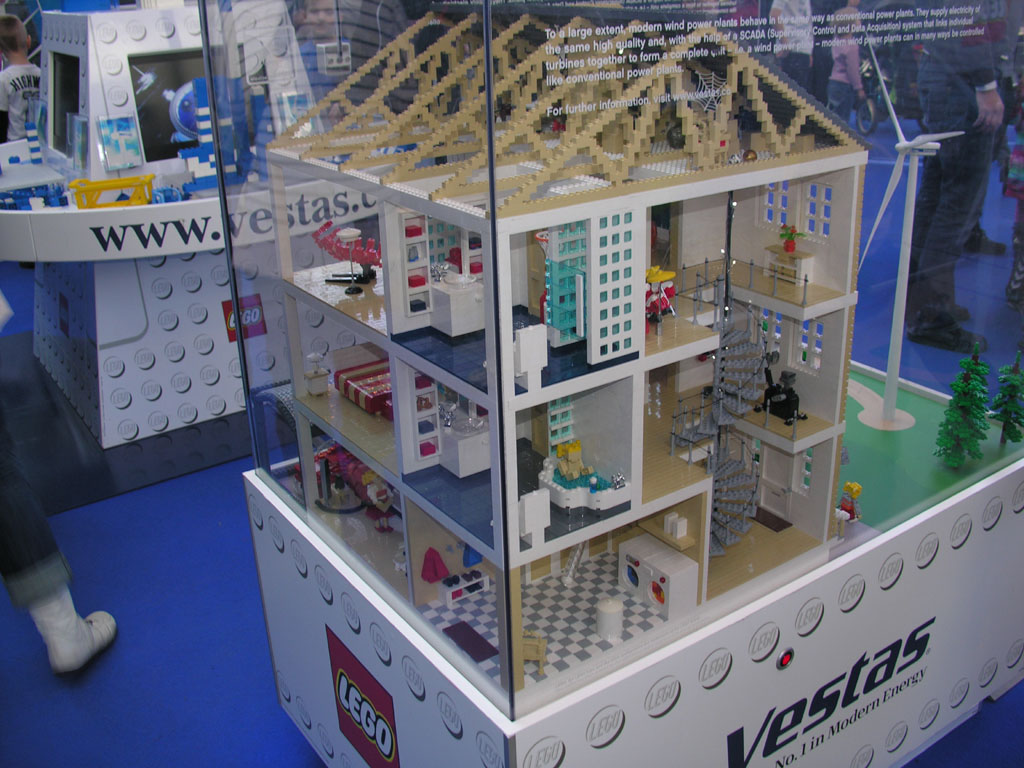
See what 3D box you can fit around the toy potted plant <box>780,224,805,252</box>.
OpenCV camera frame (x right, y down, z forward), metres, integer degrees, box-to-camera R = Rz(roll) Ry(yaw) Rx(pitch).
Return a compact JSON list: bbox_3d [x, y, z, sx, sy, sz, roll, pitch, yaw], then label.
[{"bbox_3d":[0.355,-0.185,1.319,0.029,0.034,0.031,-2,23,1],"label":"toy potted plant"}]

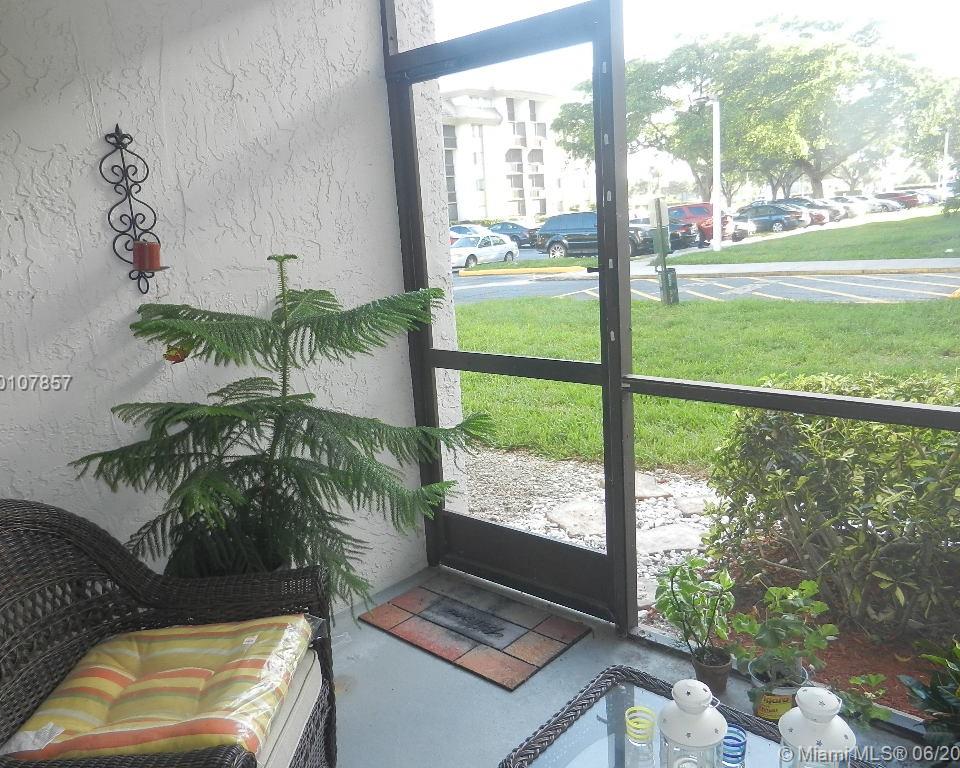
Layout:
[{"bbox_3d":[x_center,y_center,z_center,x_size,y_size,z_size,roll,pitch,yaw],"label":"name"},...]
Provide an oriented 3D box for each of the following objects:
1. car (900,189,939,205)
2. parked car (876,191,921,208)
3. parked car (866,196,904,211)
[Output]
[{"bbox_3d":[47.811,-20.483,81.000,4.600,1.500,1.800,5,15,36],"label":"car"},{"bbox_3d":[38.209,-17.196,69.000,4.600,1.480,1.820,7,16,41],"label":"parked car"},{"bbox_3d":[33.268,-15.309,63.000,4.500,1.450,1.800,7,16,42],"label":"parked car"}]

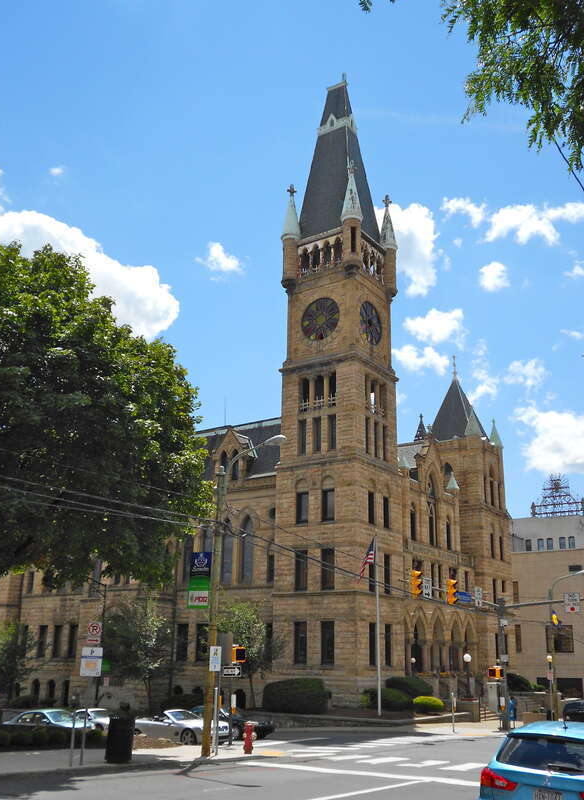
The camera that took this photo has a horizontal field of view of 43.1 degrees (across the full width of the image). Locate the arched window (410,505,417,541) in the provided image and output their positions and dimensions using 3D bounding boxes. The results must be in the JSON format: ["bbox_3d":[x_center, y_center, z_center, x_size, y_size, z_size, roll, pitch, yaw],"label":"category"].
[{"bbox_3d":[8.447,8.516,51.414,0.300,2.501,0.850,-11,-22,33],"label":"arched window"}]

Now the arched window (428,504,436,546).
[{"bbox_3d":[10.298,9.249,54.456,0.350,3.070,1.150,-11,-22,33],"label":"arched window"}]

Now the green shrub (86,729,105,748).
[{"bbox_3d":[-5.384,9.271,20.270,0.580,0.513,0.580,5,-19,-12],"label":"green shrub"}]

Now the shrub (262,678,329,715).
[{"bbox_3d":[0.266,15.662,39.505,3.200,1.550,2.000,-11,-22,33],"label":"shrub"}]

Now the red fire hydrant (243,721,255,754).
[{"bbox_3d":[-1.097,8.737,19.109,0.330,0.770,0.360,1,-18,0],"label":"red fire hydrant"}]

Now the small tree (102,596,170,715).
[{"bbox_3d":[-8.814,14.474,42.549,3.600,6.357,3.600,5,-19,-10],"label":"small tree"}]

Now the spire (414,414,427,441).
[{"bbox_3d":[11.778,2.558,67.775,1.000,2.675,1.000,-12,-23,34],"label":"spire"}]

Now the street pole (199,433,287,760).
[{"bbox_3d":[-1.190,4.811,18.677,2.387,7.861,0.360,-11,-22,33],"label":"street pole"}]

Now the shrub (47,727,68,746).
[{"bbox_3d":[-6.873,9.866,21.684,0.555,0.537,0.555,-11,-22,33],"label":"shrub"}]

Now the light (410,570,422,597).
[{"bbox_3d":[5.078,7.464,30.163,0.420,1.060,0.360,-11,-22,33],"label":"light"}]

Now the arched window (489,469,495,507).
[{"bbox_3d":[16.991,7.410,62.982,0.300,3.516,1.100,-11,-22,33],"label":"arched window"}]

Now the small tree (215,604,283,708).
[{"bbox_3d":[-2.287,14.020,40.805,3.400,5.600,3.400,1,-18,0],"label":"small tree"}]

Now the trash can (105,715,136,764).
[{"bbox_3d":[-4.036,7.900,17.311,0.600,0.991,0.600,5,-19,-11],"label":"trash can"}]

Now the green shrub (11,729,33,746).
[{"bbox_3d":[-7.575,9.462,20.718,0.680,0.499,0.650,7,-19,-17],"label":"green shrub"}]

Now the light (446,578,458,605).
[{"bbox_3d":[7.144,8.537,32.914,0.420,1.060,0.360,-11,-22,33],"label":"light"}]

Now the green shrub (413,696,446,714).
[{"bbox_3d":[7.157,15.975,38.783,1.650,0.743,1.500,-2,-19,10],"label":"green shrub"}]

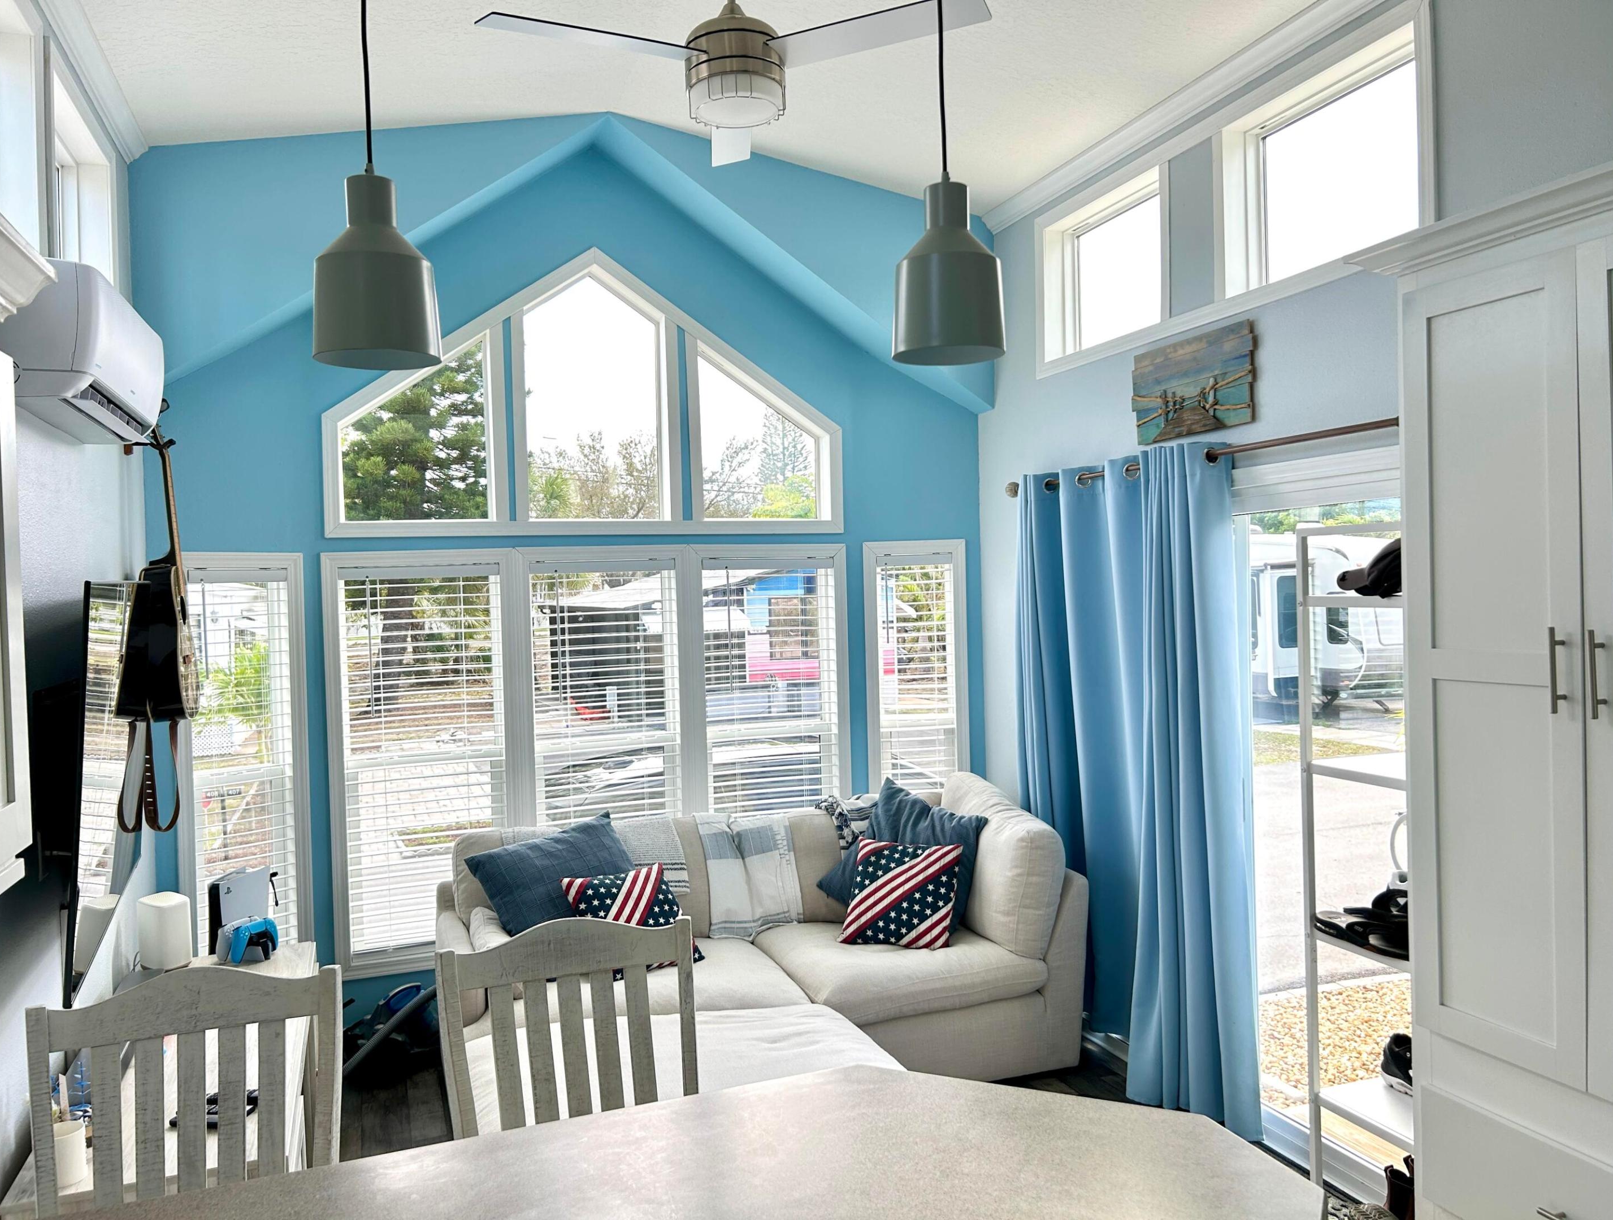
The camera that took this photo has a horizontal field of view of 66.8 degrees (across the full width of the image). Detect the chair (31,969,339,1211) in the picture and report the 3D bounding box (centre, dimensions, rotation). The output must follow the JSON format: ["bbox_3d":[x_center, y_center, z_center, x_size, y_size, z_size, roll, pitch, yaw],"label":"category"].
[{"bbox_3d":[-0.955,1.178,1.899,0.480,1.120,0.520,-2,1,-23],"label":"chair"}]

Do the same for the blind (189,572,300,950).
[{"bbox_3d":[-2.018,0.587,4.396,0.437,1.570,0.100,-2,1,-20],"label":"blind"}]

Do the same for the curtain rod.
[{"bbox_3d":[1.159,-0.476,3.982,0.080,0.055,2.040,-2,1,-20],"label":"curtain rod"}]

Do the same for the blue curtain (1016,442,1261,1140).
[{"bbox_3d":[1.071,0.526,4.239,0.179,2.120,1.307,-2,1,-20],"label":"blue curtain"}]

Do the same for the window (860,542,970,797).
[{"bbox_3d":[0.481,0.496,5.291,0.480,1.581,0.100,-2,1,-20],"label":"window"}]

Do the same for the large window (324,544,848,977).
[{"bbox_3d":[-0.782,0.544,4.839,2.040,1.572,0.100,-2,1,-20],"label":"large window"}]

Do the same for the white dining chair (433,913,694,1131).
[{"bbox_3d":[-0.354,1.157,2.156,0.480,1.120,0.520,-2,1,-23],"label":"white dining chair"}]

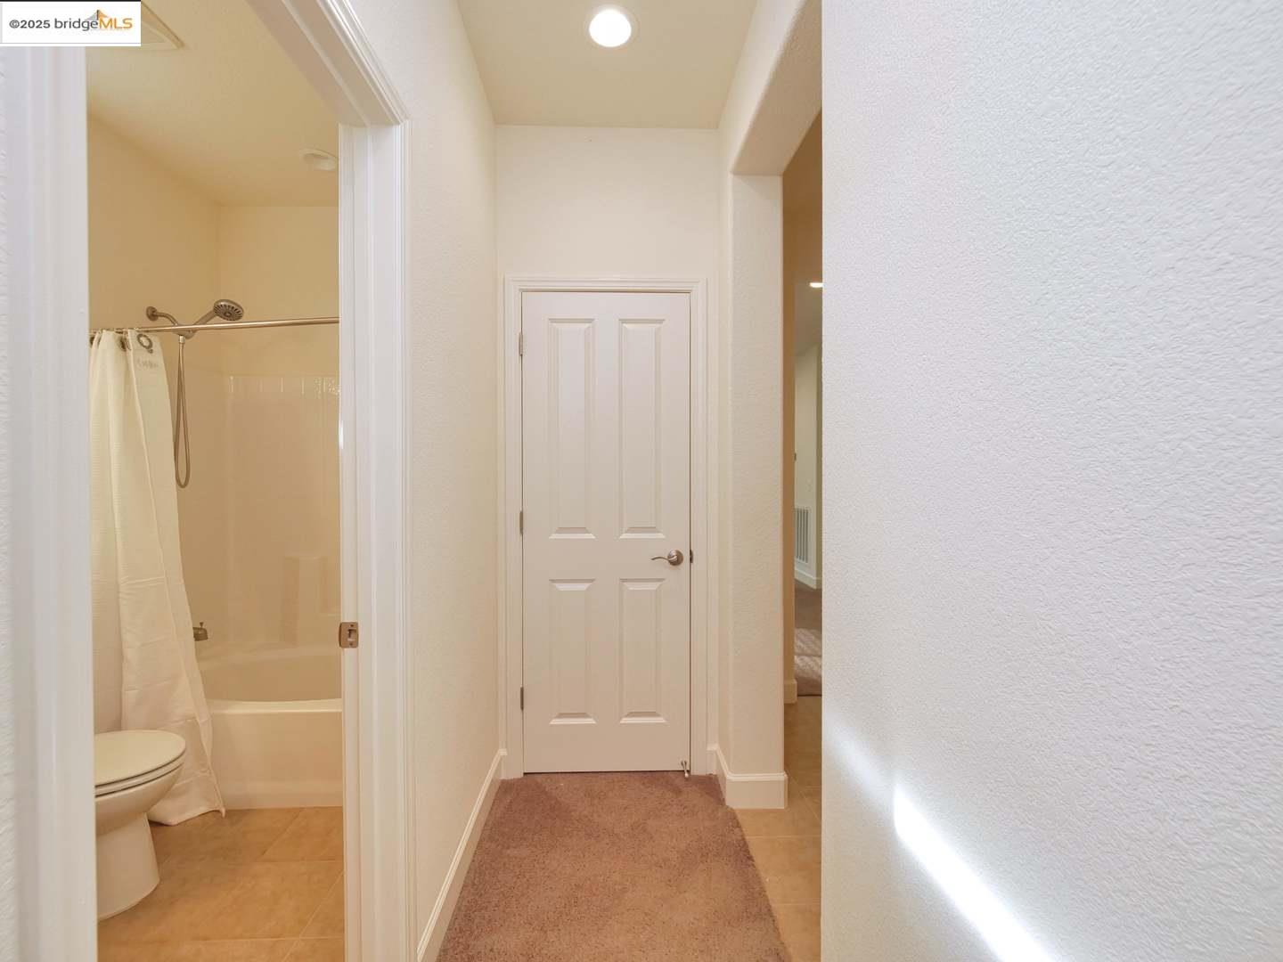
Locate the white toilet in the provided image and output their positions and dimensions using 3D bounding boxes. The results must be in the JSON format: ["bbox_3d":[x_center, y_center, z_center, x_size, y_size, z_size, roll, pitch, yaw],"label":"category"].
[{"bbox_3d":[-1.812,0.896,1.577,0.725,0.750,0.430,0,1,-3],"label":"white toilet"}]

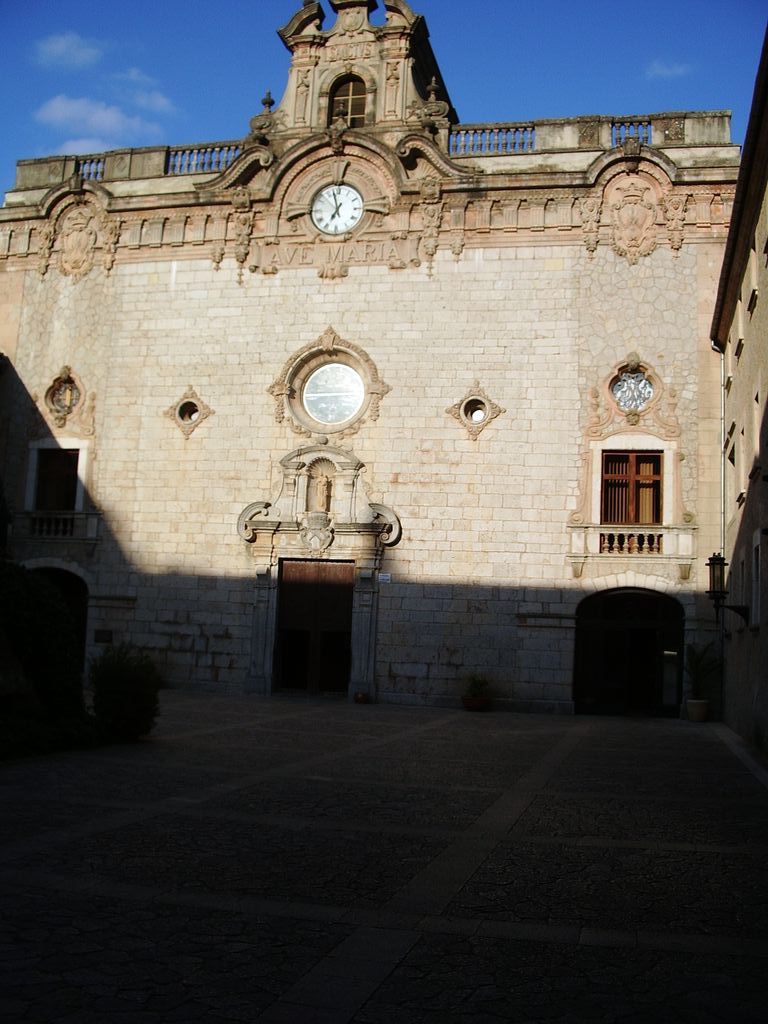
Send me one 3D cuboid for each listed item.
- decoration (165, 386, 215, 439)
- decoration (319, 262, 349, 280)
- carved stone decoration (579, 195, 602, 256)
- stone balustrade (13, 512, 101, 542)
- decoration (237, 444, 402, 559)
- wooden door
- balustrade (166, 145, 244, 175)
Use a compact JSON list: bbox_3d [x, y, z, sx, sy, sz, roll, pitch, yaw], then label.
[{"bbox_3d":[-6.875,-3.516,36.584,1.798,1.821,0.250,1,-8,14],"label":"decoration"},{"bbox_3d":[-1.326,-6.317,27.202,0.750,0.420,0.300,1,-7,11],"label":"decoration"},{"bbox_3d":[5.637,-7.815,28.256,0.597,1.614,0.300,1,-7,14],"label":"carved stone decoration"},{"bbox_3d":[-9.806,0.460,30.941,2.891,0.804,0.400,1,-7,14],"label":"stone balustrade"},{"bbox_3d":[-2.187,-0.345,34.737,5.584,3.747,0.800,1,-8,14],"label":"decoration"},{"bbox_3d":[-1.949,3.184,29.057,2.097,3.647,0.150,1,-7,14],"label":"wooden door"},{"bbox_3d":[-4.988,-9.782,28.719,2.200,0.760,0.300,1,-7,11],"label":"balustrade"}]

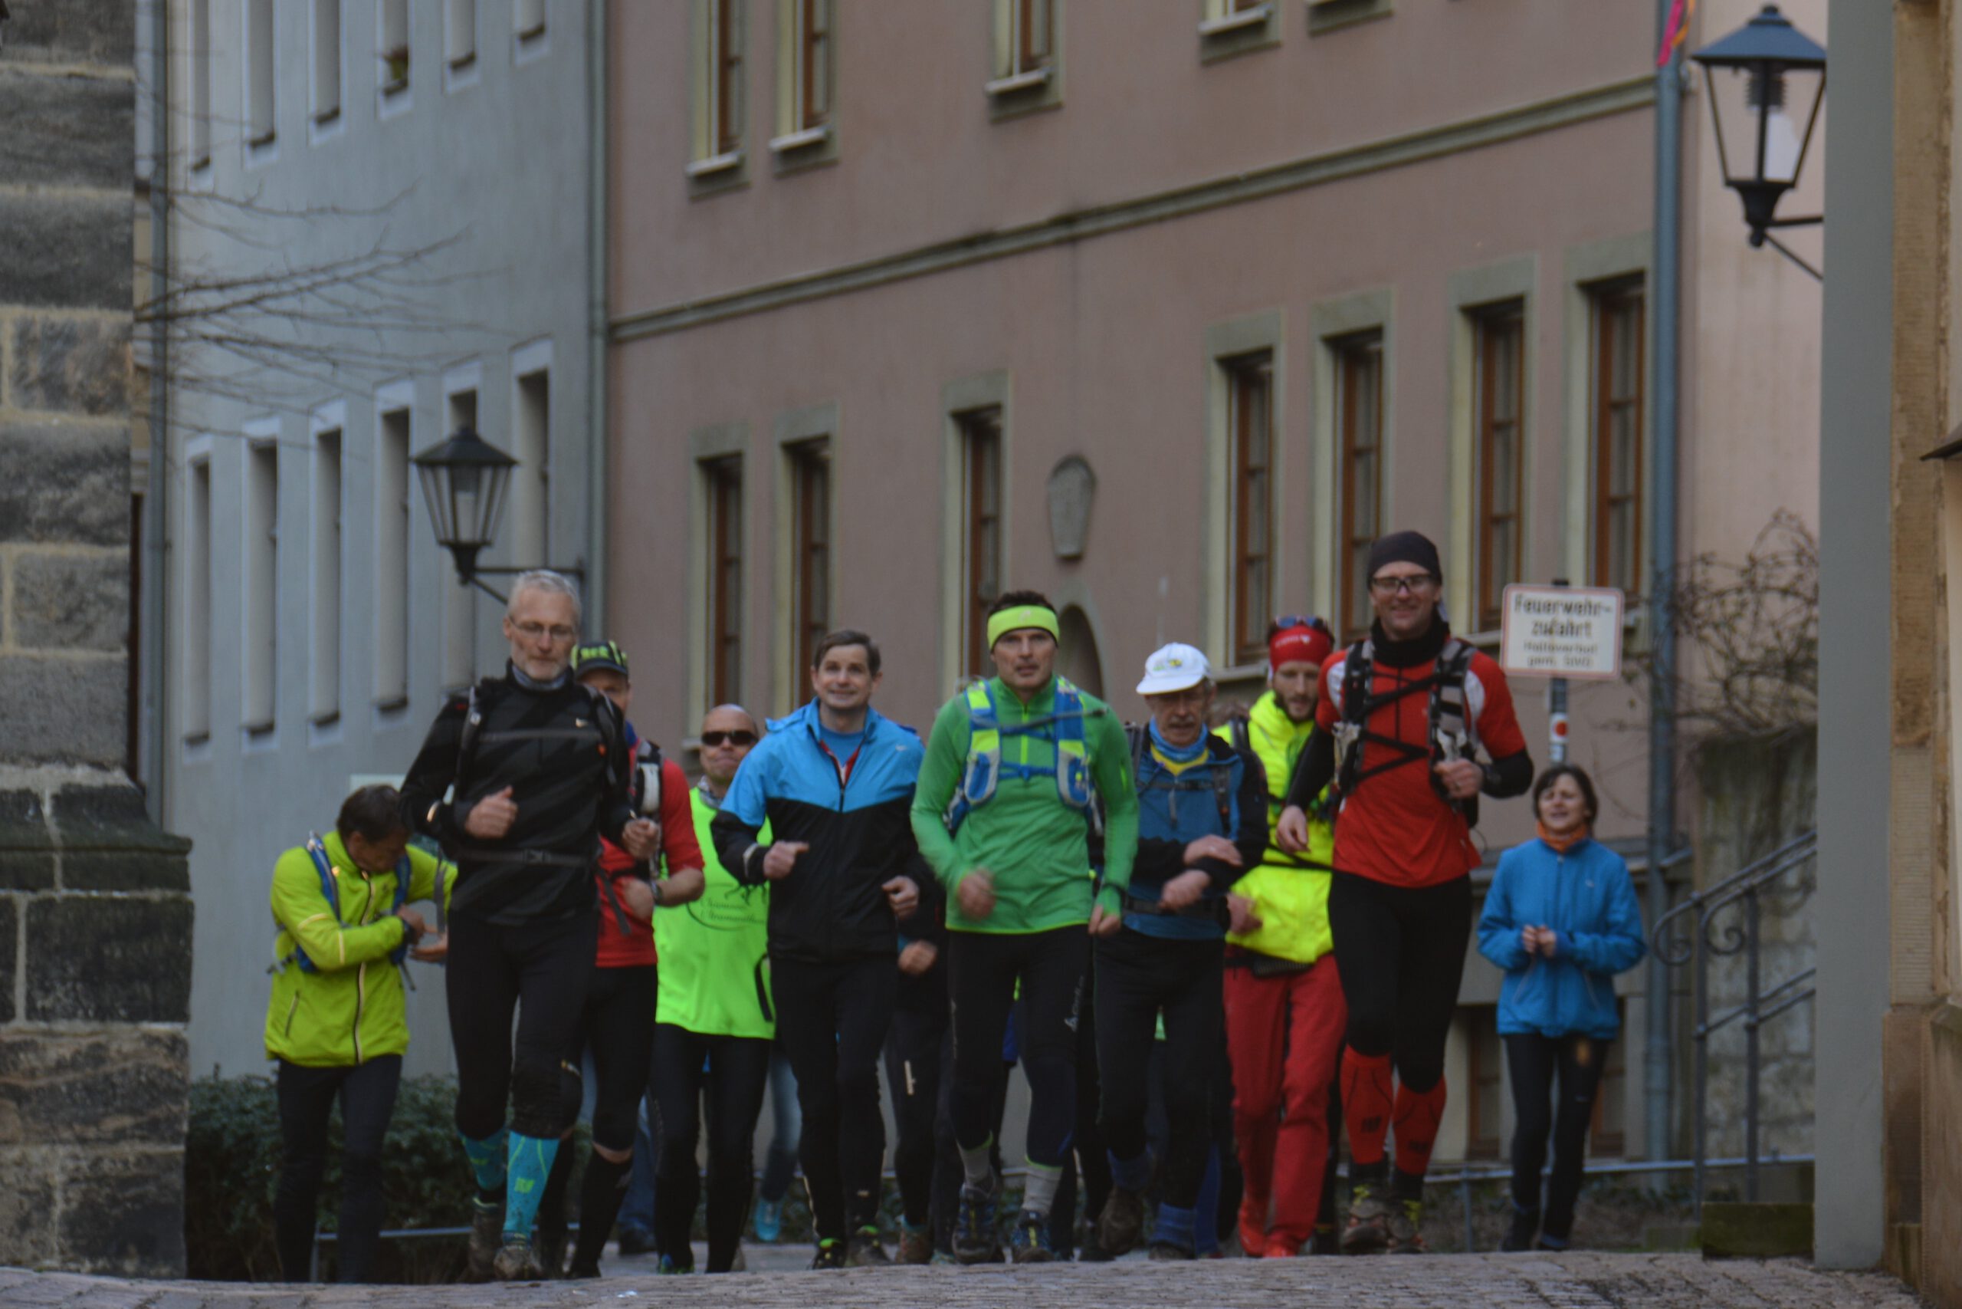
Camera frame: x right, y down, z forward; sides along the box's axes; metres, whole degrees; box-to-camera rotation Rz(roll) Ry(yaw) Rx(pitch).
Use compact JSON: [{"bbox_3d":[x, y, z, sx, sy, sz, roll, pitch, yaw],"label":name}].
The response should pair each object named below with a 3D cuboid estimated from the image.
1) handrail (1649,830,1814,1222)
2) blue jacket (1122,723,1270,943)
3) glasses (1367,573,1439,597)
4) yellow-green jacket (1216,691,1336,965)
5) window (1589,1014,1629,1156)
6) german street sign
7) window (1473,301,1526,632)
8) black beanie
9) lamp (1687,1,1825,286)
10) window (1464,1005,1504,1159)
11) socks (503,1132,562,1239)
[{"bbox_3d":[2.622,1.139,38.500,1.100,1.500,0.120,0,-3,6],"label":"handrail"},{"bbox_3d":[0.532,0.464,30.500,0.460,0.570,0.350,0,-3,9],"label":"blue jacket"},{"bbox_3d":[1.014,-0.165,28.300,0.150,0.048,0.140,0,-3,0],"label":"glasses"},{"bbox_3d":[0.803,0.459,31.200,0.550,0.730,0.360,0,-3,3],"label":"yellow-green jacket"},{"bbox_3d":[3.090,2.070,57.800,0.120,0.760,0.680,1,-3,-21],"label":"window"},{"bbox_3d":[2.677,-0.106,54.500,0.565,0.405,0.030,3,-3,3],"label":"german street sign"},{"bbox_3d":[2.612,-0.951,59.000,0.120,1.680,0.880,1,-3,-21],"label":"window"},{"bbox_3d":[1.030,-0.233,28.800,0.180,0.150,0.220,0,-3,-1],"label":"black beanie"},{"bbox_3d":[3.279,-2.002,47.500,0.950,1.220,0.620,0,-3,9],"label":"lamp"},{"bbox_3d":[2.536,2.135,59.200,0.120,0.770,0.680,1,-3,-21],"label":"window"},{"bbox_3d":[-1.096,1.288,28.700,0.130,0.275,0.130,8,4,0],"label":"socks"}]

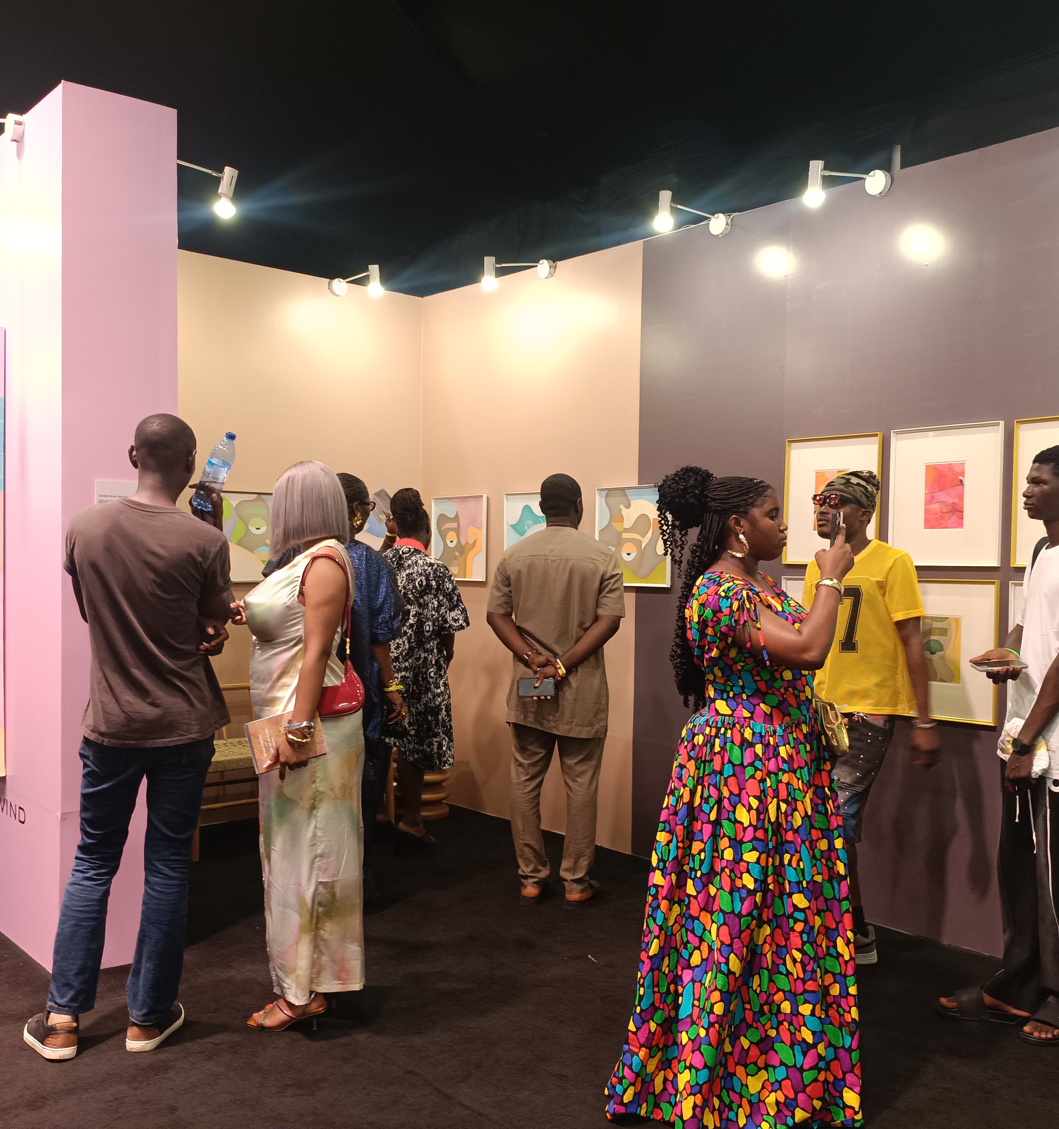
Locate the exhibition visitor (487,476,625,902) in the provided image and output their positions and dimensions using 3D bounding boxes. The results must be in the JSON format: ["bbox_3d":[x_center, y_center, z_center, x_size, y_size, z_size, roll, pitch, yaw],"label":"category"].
[{"bbox_3d":[0.130,0.498,4.713,0.560,1.770,0.420,1,1,20],"label":"exhibition visitor"}]

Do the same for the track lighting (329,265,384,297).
[{"bbox_3d":[-0.926,-1.502,6.153,0.100,0.165,0.410,0,0,-42],"label":"track lighting"}]

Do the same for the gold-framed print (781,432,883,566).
[{"bbox_3d":[1.229,-0.259,4.596,0.028,0.521,0.432,0,0,-42],"label":"gold-framed print"}]

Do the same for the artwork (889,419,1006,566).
[{"bbox_3d":[1.554,-0.253,4.234,0.028,0.521,0.432,0,0,-42],"label":"artwork"}]

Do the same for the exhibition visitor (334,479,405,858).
[{"bbox_3d":[-0.784,0.506,4.714,0.560,1.760,0.420,1,0,24],"label":"exhibition visitor"}]

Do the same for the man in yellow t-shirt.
[{"bbox_3d":[1.177,0.530,3.993,0.420,1.740,0.520,0,1,-35],"label":"man in yellow t-shirt"}]

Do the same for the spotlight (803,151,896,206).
[{"bbox_3d":[1.198,-1.427,4.271,0.440,0.200,0.100,0,1,-42],"label":"spotlight"}]

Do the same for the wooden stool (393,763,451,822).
[{"bbox_3d":[-0.583,1.153,6.148,0.315,0.420,0.315,1,0,0],"label":"wooden stool"}]

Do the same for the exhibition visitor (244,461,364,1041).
[{"bbox_3d":[-0.686,0.538,3.485,0.380,1.715,0.460,1,0,9],"label":"exhibition visitor"}]

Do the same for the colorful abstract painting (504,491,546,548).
[{"bbox_3d":[0.043,-0.143,5.853,0.035,0.474,0.502,0,1,-42],"label":"colorful abstract painting"}]

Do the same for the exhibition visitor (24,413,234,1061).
[{"bbox_3d":[-1.177,0.476,3.354,0.540,1.830,0.450,1,0,-7],"label":"exhibition visitor"}]

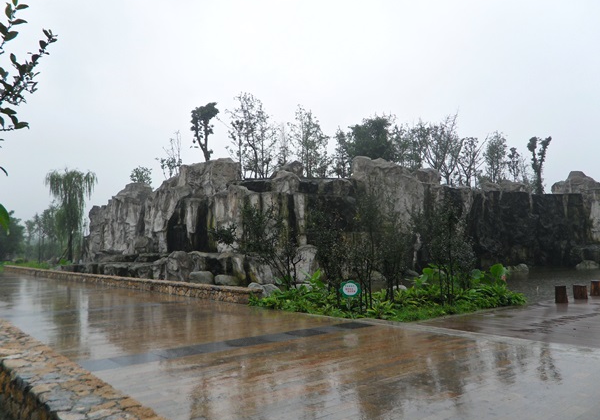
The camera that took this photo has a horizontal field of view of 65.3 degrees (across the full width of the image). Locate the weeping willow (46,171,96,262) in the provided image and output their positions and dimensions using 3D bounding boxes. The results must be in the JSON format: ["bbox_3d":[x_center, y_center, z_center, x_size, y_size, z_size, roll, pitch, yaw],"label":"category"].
[{"bbox_3d":[-18.635,0.447,38.000,4.220,7.470,4.010,0,-5,0],"label":"weeping willow"}]

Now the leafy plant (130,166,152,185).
[{"bbox_3d":[-9.822,-2.107,29.000,1.360,1.300,1.300,0,-5,0],"label":"leafy plant"}]

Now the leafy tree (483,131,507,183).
[{"bbox_3d":[16.624,-4.487,40.000,2.050,4.440,1.950,0,-5,0],"label":"leafy tree"}]

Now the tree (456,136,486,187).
[{"bbox_3d":[14.108,-3.990,38.500,2.470,4.280,2.340,0,-5,0],"label":"tree"}]

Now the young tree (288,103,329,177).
[{"bbox_3d":[0.509,-4.098,28.000,2.390,4.310,2.270,0,-5,0],"label":"young tree"}]

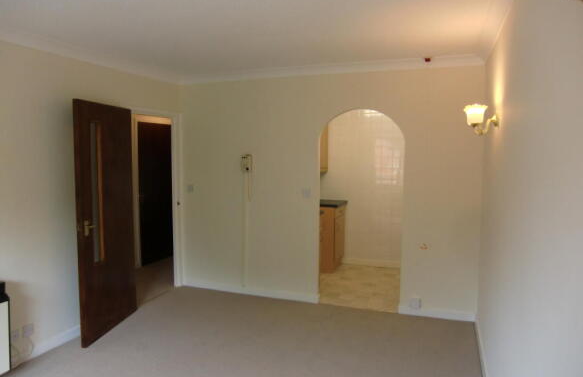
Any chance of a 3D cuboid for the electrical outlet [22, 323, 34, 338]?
[{"bbox_3d":[-1.995,1.084,3.072,0.015,0.086,0.086,2,5,23],"label":"electrical outlet"}]

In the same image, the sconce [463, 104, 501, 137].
[{"bbox_3d":[1.206,-0.432,2.567,0.200,0.200,0.140,2,5,21],"label":"sconce"}]

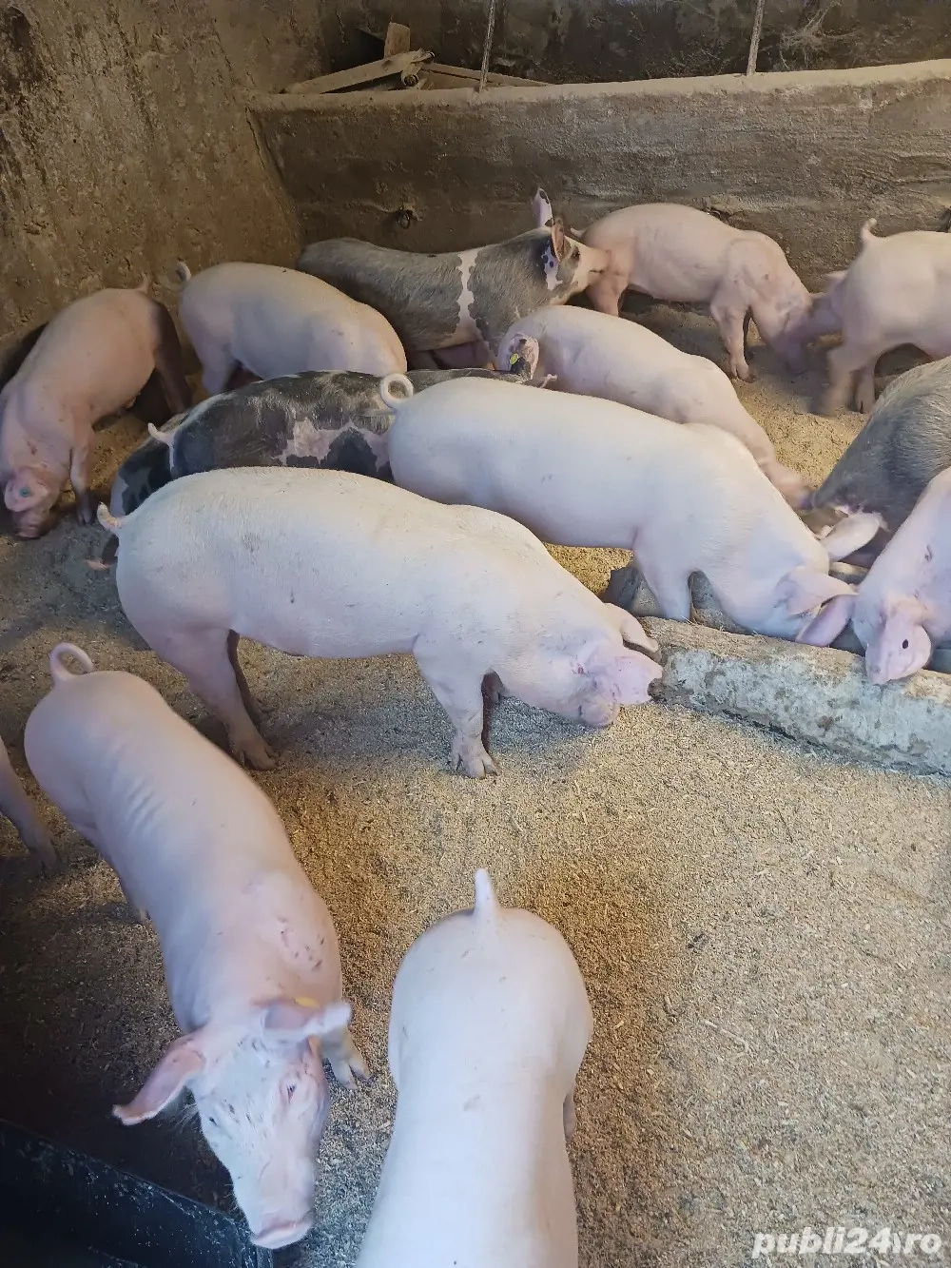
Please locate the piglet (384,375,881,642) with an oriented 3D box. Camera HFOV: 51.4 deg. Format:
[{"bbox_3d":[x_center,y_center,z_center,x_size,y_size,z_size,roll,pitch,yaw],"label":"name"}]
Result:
[{"bbox_3d":[0.368,-0.321,2.637,1.259,0.601,0.358,15,38,21],"label":"piglet"}]

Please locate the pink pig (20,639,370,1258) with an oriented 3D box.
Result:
[{"bbox_3d":[-0.465,0.455,1.572,0.368,0.552,0.998,-21,40,-27],"label":"pink pig"}]

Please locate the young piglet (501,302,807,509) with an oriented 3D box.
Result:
[{"bbox_3d":[0.542,-0.687,3.185,1.075,0.572,0.339,18,39,24],"label":"young piglet"}]

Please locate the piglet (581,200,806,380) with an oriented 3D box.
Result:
[{"bbox_3d":[0.949,-1.484,4.306,1.046,0.591,0.329,15,38,21],"label":"piglet"}]

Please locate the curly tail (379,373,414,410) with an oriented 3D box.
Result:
[{"bbox_3d":[-0.208,-0.669,2.712,0.087,0.097,0.058,15,38,21],"label":"curly tail"}]

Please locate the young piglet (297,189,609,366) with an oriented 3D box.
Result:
[{"bbox_3d":[-0.107,-1.402,4.080,1.230,0.717,0.349,0,35,0],"label":"young piglet"}]

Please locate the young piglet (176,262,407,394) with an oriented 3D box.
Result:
[{"bbox_3d":[-0.639,-0.980,3.595,1.104,0.581,0.339,23,41,29],"label":"young piglet"}]

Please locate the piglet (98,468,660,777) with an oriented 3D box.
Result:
[{"bbox_3d":[-0.213,-0.028,2.227,1.201,0.591,0.349,3,35,5],"label":"piglet"}]

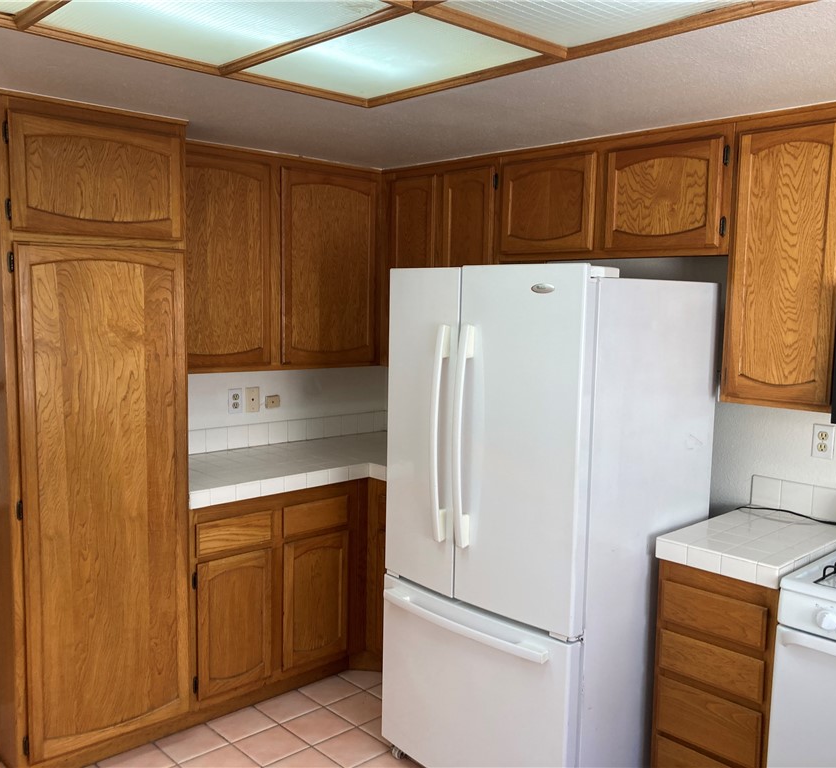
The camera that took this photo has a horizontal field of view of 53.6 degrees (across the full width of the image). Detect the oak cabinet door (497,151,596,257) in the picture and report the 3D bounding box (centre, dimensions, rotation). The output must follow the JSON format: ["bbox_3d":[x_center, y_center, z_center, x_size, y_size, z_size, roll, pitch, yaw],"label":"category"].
[{"bbox_3d":[0.517,-0.707,3.288,0.024,0.363,0.453,-4,8,-43],"label":"oak cabinet door"}]

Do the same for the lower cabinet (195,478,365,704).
[{"bbox_3d":[-0.749,0.809,3.644,0.860,0.799,0.636,-4,8,-43],"label":"lower cabinet"}]

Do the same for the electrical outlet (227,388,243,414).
[{"bbox_3d":[-0.858,0.082,3.897,0.072,0.116,0.012,-4,8,-43],"label":"electrical outlet"}]

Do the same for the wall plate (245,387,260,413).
[{"bbox_3d":[-0.789,0.075,3.961,0.074,0.118,0.012,-4,8,-43],"label":"wall plate"}]

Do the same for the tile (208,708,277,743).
[{"bbox_3d":[-0.679,1.310,3.194,0.202,0.014,0.190,-4,8,-43],"label":"tile"}]

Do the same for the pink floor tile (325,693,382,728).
[{"bbox_3d":[-0.235,1.305,3.331,0.202,0.014,0.202,-4,8,-43],"label":"pink floor tile"}]

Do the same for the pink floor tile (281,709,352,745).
[{"bbox_3d":[-0.388,1.317,3.189,0.202,0.014,0.202,-4,8,-43],"label":"pink floor tile"}]

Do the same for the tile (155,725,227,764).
[{"bbox_3d":[-0.832,1.322,3.052,0.202,0.014,0.190,-4,8,-43],"label":"tile"}]

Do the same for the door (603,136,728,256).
[{"bbox_3d":[0.865,-0.660,2.920,0.024,0.356,0.446,-4,8,-43],"label":"door"}]

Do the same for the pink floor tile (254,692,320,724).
[{"bbox_3d":[-0.526,1.298,3.336,0.202,0.014,0.190,-4,8,-43],"label":"pink floor tile"}]

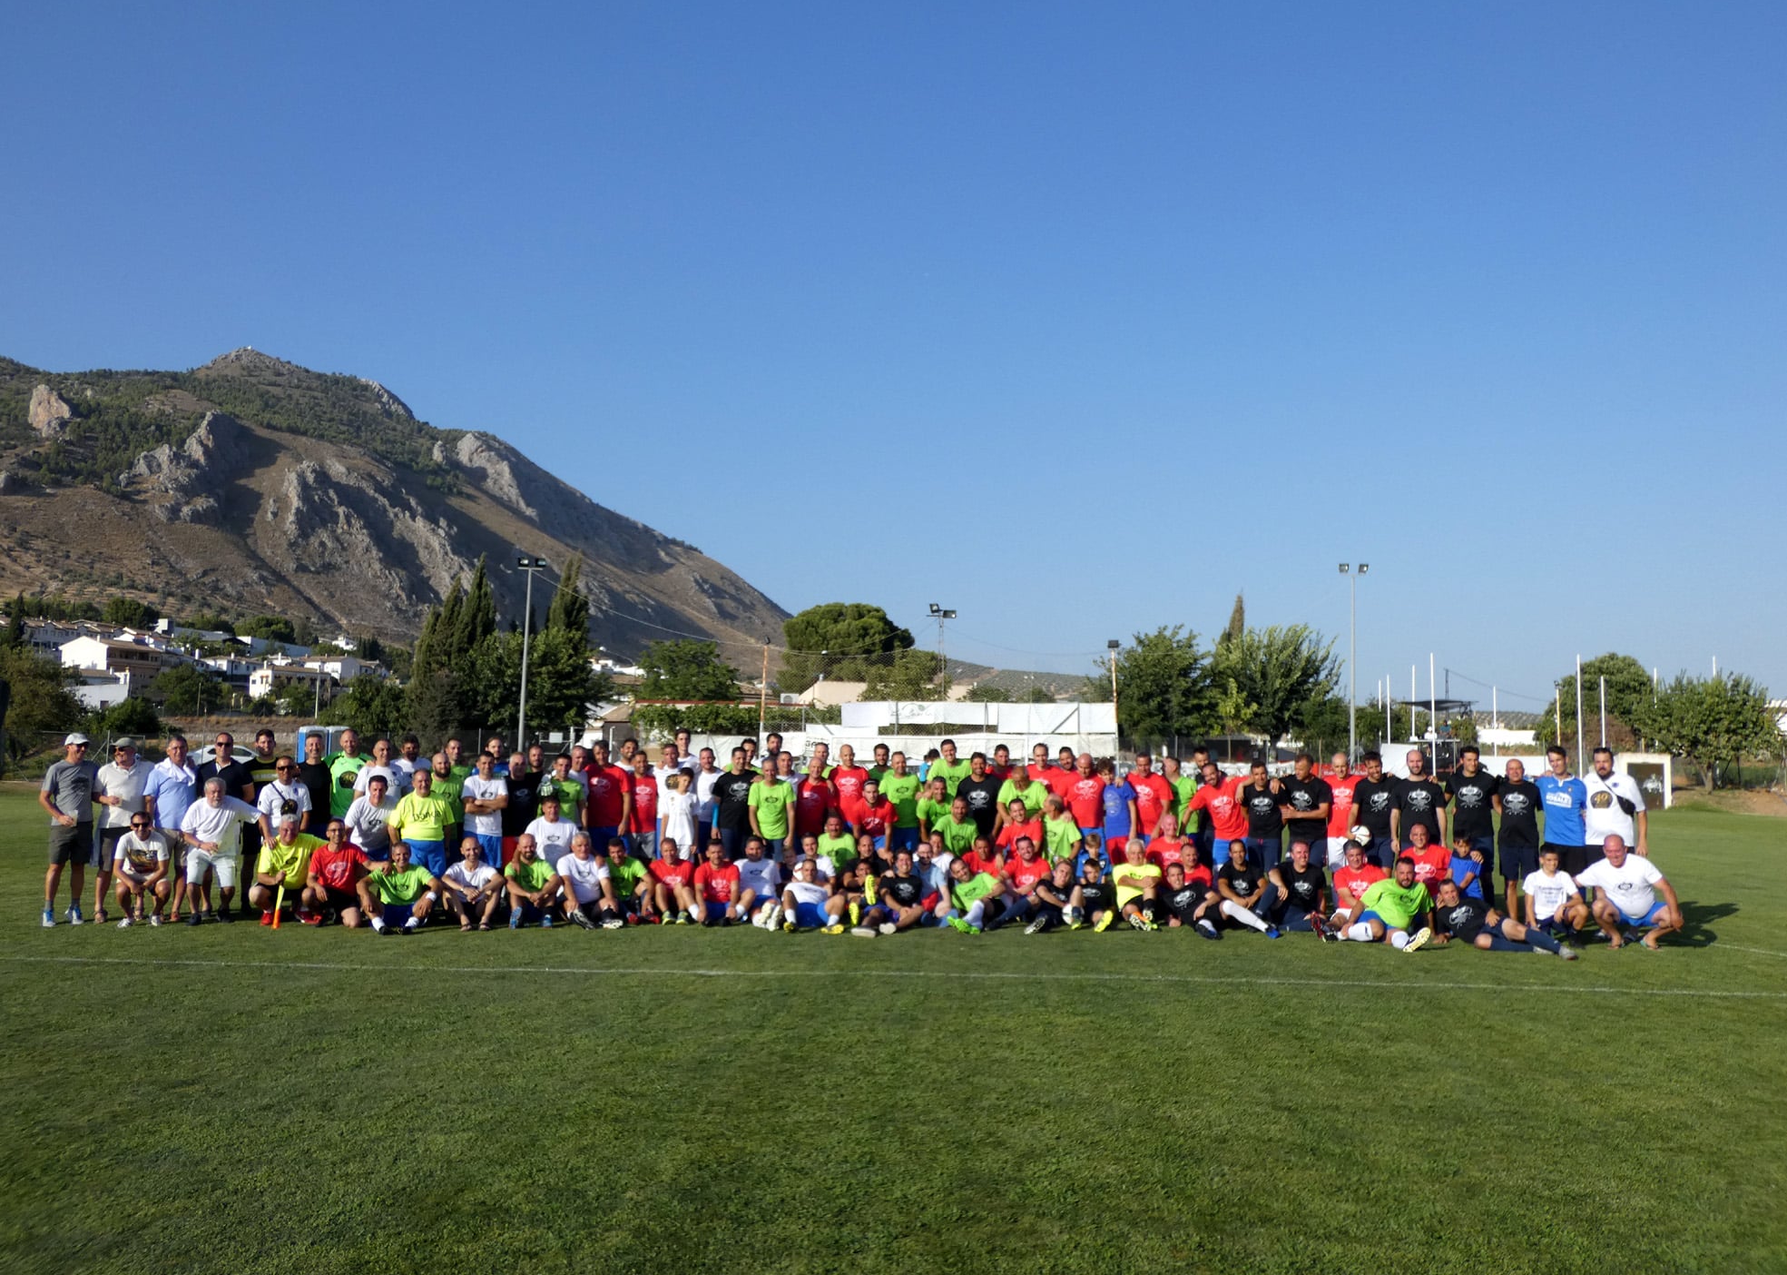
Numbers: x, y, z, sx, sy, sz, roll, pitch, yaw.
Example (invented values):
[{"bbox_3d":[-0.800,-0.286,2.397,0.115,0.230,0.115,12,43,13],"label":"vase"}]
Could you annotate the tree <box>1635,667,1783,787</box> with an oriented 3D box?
[{"bbox_3d":[36.830,4.257,70.000,6.900,5.500,6.500,-2,-5,27],"label":"tree"}]

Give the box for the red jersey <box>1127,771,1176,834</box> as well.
[{"bbox_3d":[2.721,1.751,16.400,0.520,0.650,0.300,-1,-5,23],"label":"red jersey"}]

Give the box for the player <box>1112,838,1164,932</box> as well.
[{"bbox_3d":[2.429,2.441,15.350,0.540,0.880,0.800,0,-4,7],"label":"player"}]

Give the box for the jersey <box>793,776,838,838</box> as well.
[{"bbox_3d":[-0.853,1.850,16.900,0.490,0.670,0.300,0,-5,7],"label":"jersey"}]

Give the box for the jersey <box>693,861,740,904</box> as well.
[{"bbox_3d":[-1.752,2.433,15.300,0.460,0.470,0.340,1,-4,-6],"label":"jersey"}]

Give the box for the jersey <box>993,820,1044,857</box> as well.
[{"bbox_3d":[1.274,2.129,15.700,0.490,0.580,0.340,1,-4,0],"label":"jersey"}]

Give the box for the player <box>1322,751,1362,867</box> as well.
[{"bbox_3d":[4.549,2.008,15.693,0.520,1.707,0.330,0,-5,10],"label":"player"}]

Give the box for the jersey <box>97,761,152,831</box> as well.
[{"bbox_3d":[-7.148,1.460,14.400,0.510,0.660,0.300,3,-5,-22],"label":"jersey"}]

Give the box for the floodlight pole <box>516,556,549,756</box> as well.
[{"bbox_3d":[-14.969,1.400,63.000,1.200,9.500,0.500,3,-5,-22],"label":"floodlight pole"}]

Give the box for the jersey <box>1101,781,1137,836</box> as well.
[{"bbox_3d":[2.374,1.788,16.200,0.380,0.580,0.250,-1,-5,27],"label":"jersey"}]

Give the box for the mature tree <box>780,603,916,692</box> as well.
[{"bbox_3d":[-3.323,3.518,110.000,9.600,11.500,9.600,1,-4,0],"label":"mature tree"}]

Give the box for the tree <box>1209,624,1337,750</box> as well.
[{"bbox_3d":[17.757,3.438,72.000,6.000,8.100,6.000,1,-4,0],"label":"tree"}]

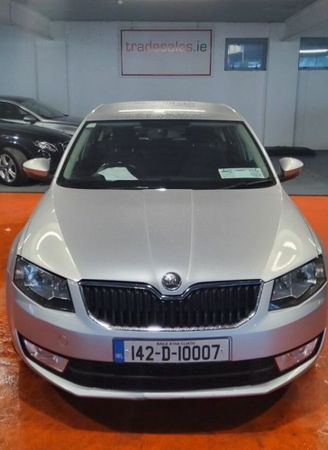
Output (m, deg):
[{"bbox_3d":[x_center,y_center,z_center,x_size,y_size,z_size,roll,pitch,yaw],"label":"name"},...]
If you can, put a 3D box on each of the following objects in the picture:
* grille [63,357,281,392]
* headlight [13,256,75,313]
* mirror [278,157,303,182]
[{"bbox_3d":[0.035,0.684,2.116,1.020,0.165,0.140,-1,15,-1],"label":"grille"},{"bbox_3d":[-0.588,0.284,2.218,0.403,0.181,0.202,3,15,14],"label":"headlight"},{"bbox_3d":[0.926,-0.407,3.290,0.210,0.165,0.130,-1,15,-1],"label":"mirror"}]

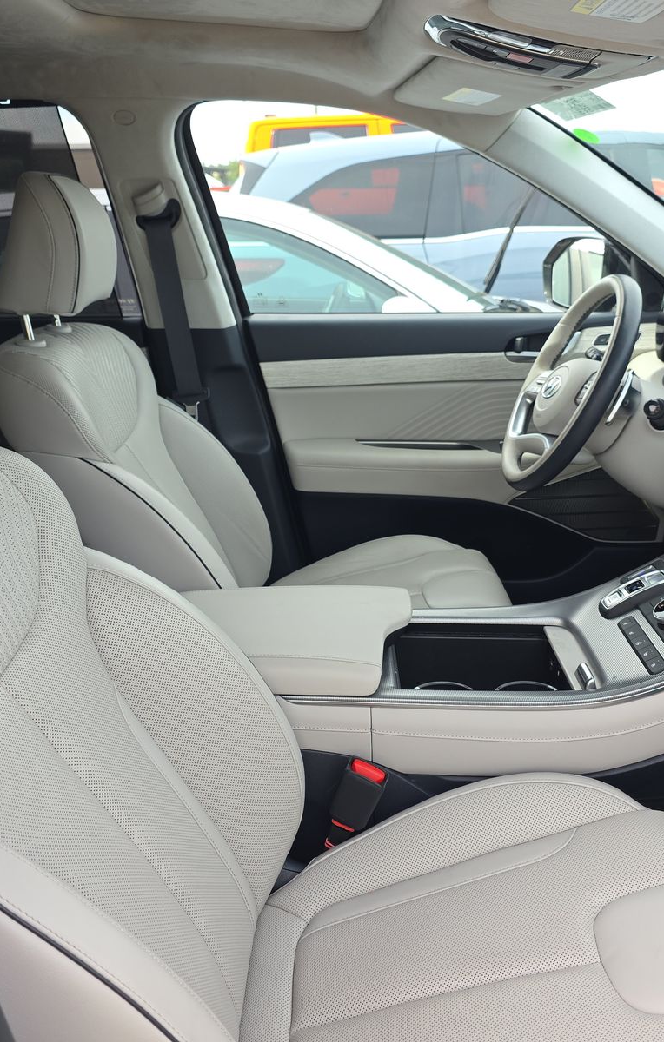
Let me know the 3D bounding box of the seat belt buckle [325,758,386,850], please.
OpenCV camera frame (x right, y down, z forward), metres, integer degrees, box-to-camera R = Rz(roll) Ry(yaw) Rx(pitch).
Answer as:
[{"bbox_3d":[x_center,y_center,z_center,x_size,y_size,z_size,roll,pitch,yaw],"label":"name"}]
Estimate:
[{"bbox_3d":[0.023,0.335,1.061,0.050,0.125,0.030,19,19,-5],"label":"seat belt buckle"}]

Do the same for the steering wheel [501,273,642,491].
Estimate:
[{"bbox_3d":[0.385,-0.211,1.465,0.090,0.365,0.365,24,18,-7],"label":"steering wheel"}]

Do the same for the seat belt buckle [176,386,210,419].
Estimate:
[{"bbox_3d":[-0.273,-0.225,1.796,0.066,0.078,0.018,-6,19,4],"label":"seat belt buckle"}]

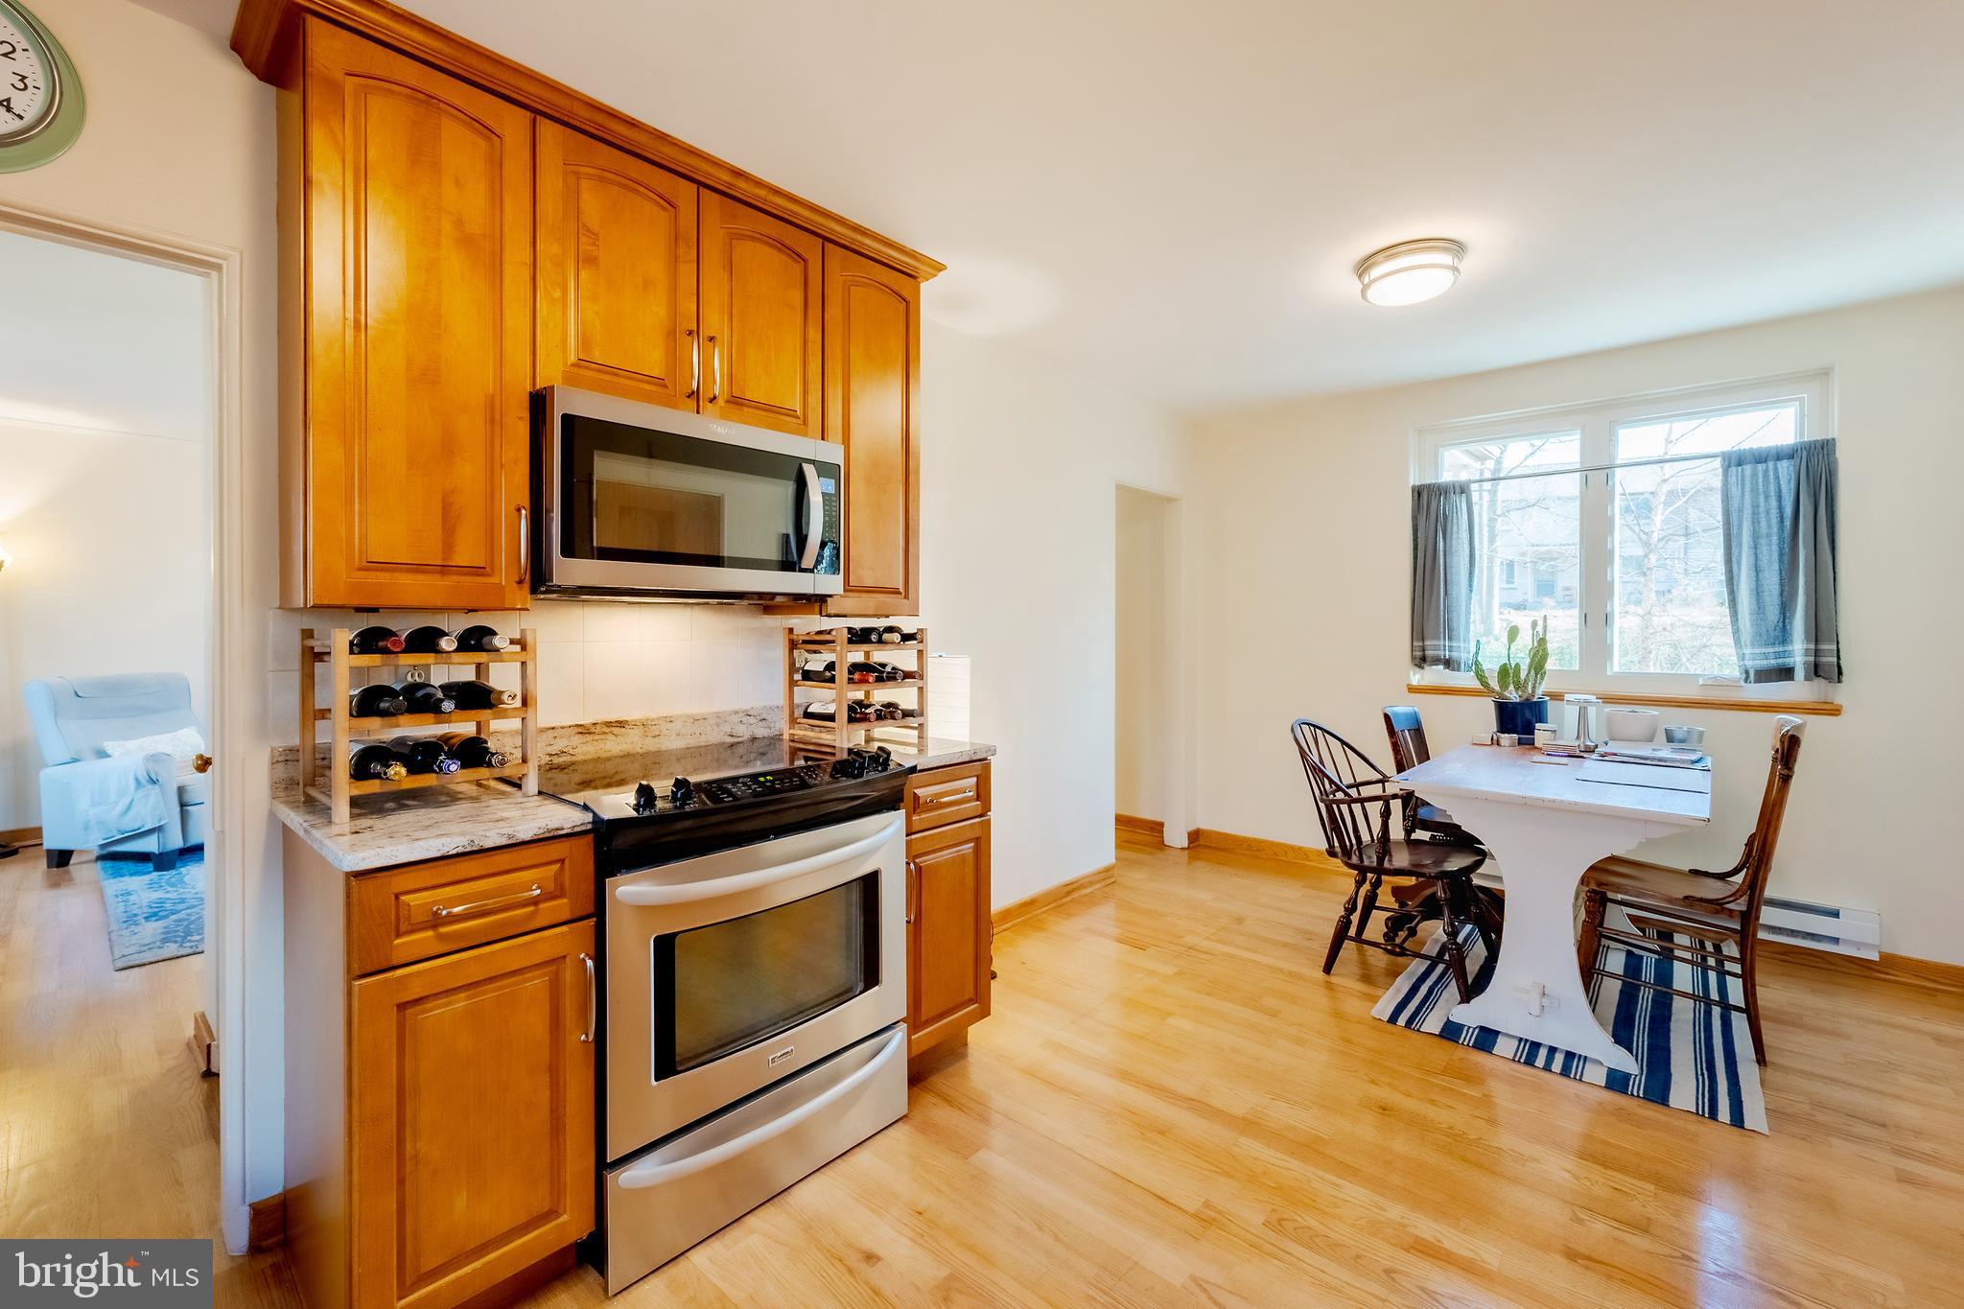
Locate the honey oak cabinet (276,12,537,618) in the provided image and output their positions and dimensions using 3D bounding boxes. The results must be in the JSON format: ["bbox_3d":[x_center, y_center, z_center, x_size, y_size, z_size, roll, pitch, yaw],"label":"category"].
[{"bbox_3d":[-1.208,-0.625,1.618,0.310,1.065,0.365,2,2,43],"label":"honey oak cabinet"}]

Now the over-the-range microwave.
[{"bbox_3d":[-0.799,-0.364,2.007,0.430,0.430,0.757,1,1,41],"label":"over-the-range microwave"}]

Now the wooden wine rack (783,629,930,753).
[{"bbox_3d":[-0.398,0.108,2.412,0.270,0.349,0.355,1,1,41],"label":"wooden wine rack"}]

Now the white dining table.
[{"bbox_3d":[2.106,0.808,2.799,0.800,0.755,1.230,2,2,43],"label":"white dining table"}]

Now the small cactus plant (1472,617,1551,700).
[{"bbox_3d":[2.350,0.050,3.370,0.280,0.340,0.250,2,2,43],"label":"small cactus plant"}]

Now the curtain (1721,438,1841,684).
[{"bbox_3d":[3.104,-0.351,2.978,0.335,0.940,0.080,1,1,41],"label":"curtain"}]

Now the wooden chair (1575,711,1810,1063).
[{"bbox_3d":[2.292,0.696,2.511,0.450,1.000,0.530,-2,2,-43],"label":"wooden chair"}]

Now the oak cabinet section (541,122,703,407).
[{"bbox_3d":[-0.952,-0.866,1.864,0.335,0.575,0.375,2,3,42],"label":"oak cabinet section"}]

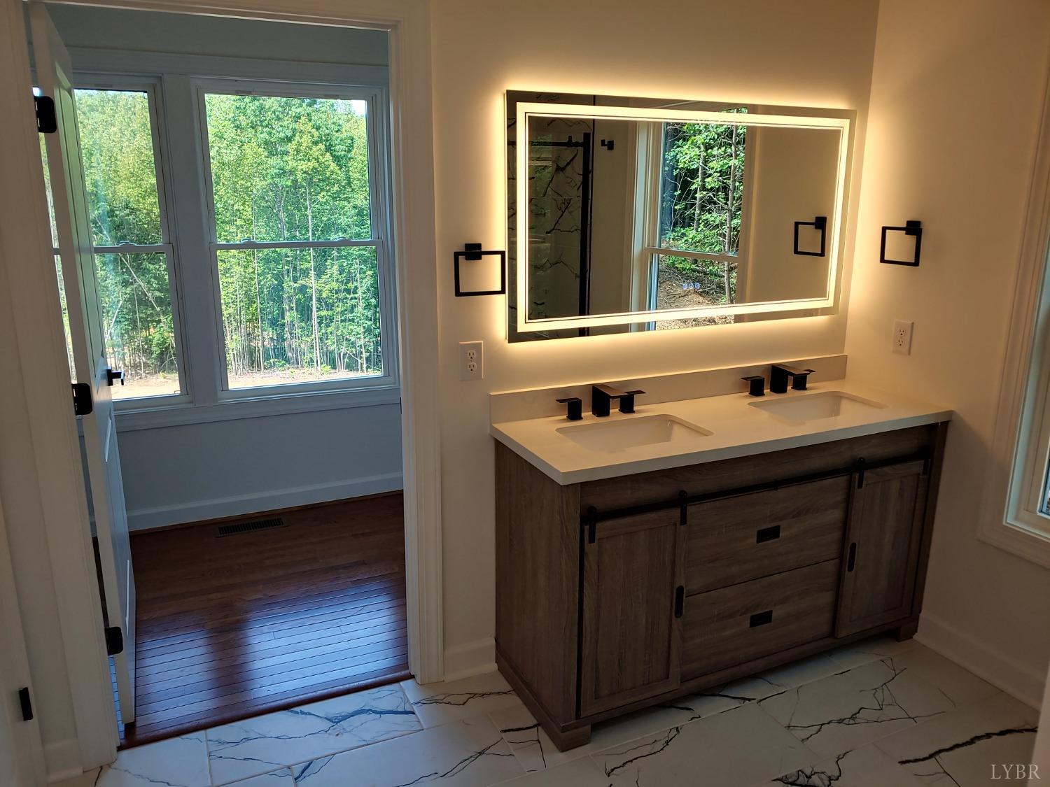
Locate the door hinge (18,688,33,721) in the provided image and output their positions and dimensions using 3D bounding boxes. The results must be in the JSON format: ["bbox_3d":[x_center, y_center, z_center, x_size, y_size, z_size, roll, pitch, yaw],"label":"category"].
[{"bbox_3d":[-1.307,0.814,1.985,0.018,0.090,0.024,-6,15,-24],"label":"door hinge"}]

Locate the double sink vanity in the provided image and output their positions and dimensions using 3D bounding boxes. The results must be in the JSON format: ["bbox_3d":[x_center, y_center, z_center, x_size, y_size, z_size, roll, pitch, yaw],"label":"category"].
[{"bbox_3d":[0.694,0.461,2.670,1.549,0.998,0.508,-6,15,-24],"label":"double sink vanity"}]

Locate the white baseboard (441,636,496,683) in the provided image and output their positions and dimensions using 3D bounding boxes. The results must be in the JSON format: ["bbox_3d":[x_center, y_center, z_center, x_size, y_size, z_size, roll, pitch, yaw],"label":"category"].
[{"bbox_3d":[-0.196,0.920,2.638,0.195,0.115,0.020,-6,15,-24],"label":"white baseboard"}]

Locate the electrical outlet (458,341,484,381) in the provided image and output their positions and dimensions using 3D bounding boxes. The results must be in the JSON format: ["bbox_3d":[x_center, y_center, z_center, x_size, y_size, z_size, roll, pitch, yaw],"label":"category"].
[{"bbox_3d":[-0.168,-0.100,2.405,0.079,0.124,0.008,-6,15,-24],"label":"electrical outlet"}]

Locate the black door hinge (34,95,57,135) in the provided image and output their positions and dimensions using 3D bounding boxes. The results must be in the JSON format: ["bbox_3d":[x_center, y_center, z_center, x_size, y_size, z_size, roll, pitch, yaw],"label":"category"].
[{"bbox_3d":[-1.208,-0.704,1.913,0.045,0.089,0.018,-6,15,-24],"label":"black door hinge"}]

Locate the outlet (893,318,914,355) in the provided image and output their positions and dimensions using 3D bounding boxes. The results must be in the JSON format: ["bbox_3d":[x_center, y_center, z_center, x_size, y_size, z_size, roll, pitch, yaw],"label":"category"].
[{"bbox_3d":[1.403,-0.207,2.823,0.008,0.124,0.079,-6,15,-24],"label":"outlet"}]

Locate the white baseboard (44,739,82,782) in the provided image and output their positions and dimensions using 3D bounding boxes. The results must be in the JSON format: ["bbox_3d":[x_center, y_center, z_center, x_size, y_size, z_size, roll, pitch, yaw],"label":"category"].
[{"bbox_3d":[-1.304,1.036,2.142,0.090,0.115,0.020,-6,15,-24],"label":"white baseboard"}]

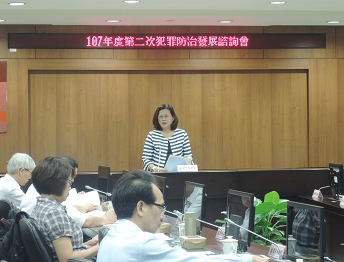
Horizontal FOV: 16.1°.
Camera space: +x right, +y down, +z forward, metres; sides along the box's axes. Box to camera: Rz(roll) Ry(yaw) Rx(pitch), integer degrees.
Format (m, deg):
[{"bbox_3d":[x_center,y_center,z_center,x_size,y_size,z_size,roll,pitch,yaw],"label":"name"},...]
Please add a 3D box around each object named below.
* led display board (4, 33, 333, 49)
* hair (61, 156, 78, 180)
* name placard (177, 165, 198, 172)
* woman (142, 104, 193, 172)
[{"bbox_3d":[-0.025,-1.017,13.737,3.623,0.181,0.080,-1,1,-8],"label":"led display board"},{"bbox_3d":[-0.656,0.243,7.200,0.220,0.200,0.180,12,-4,-21],"label":"hair"},{"bbox_3d":[0.153,0.360,11.600,0.200,0.066,0.050,0,1,-5],"label":"name placard"},{"bbox_3d":[-0.038,0.538,12.008,0.510,1.600,0.360,0,1,0],"label":"woman"}]

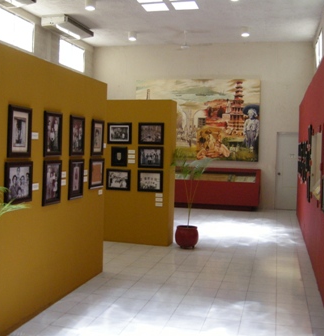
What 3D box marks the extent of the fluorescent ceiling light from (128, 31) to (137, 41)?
[{"bbox_3d":[-0.757,-3.410,11.640,0.211,0.191,0.211,1,3,0],"label":"fluorescent ceiling light"}]

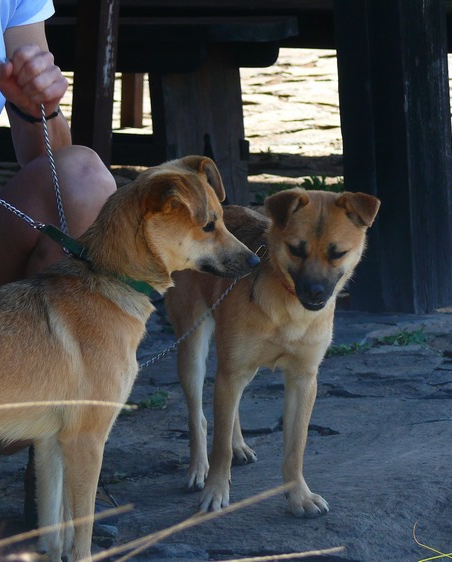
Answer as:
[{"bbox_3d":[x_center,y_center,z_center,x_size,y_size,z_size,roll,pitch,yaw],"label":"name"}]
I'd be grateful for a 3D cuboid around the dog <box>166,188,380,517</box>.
[{"bbox_3d":[0.068,0.084,4.620,0.240,0.465,0.580,-4,8,-21],"label":"dog"}]

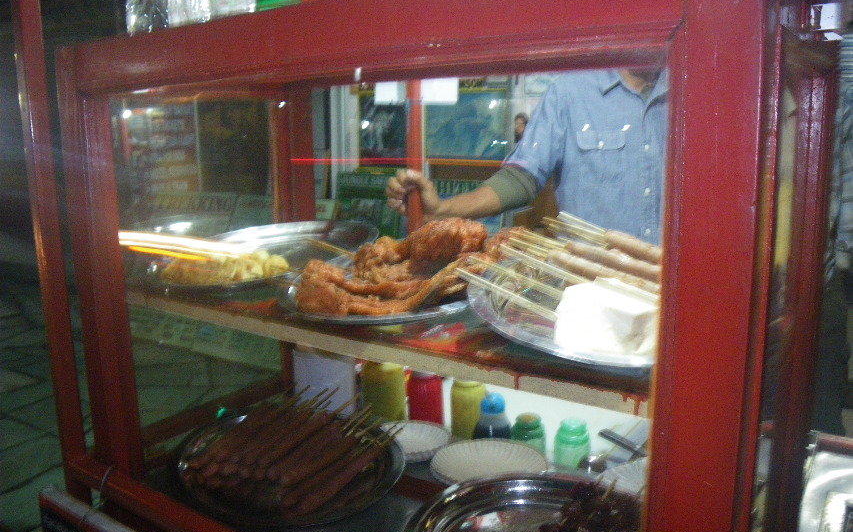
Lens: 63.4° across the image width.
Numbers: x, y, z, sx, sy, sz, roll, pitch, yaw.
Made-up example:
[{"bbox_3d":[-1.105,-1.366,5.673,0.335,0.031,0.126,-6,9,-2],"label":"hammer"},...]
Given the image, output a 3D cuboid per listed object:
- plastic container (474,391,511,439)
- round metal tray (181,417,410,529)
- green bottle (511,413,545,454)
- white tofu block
[{"bbox_3d":[0.109,0.255,1.146,0.062,0.100,0.062,-1,10,0],"label":"plastic container"},{"bbox_3d":[-0.233,0.344,1.164,0.391,0.039,0.391,2,12,0],"label":"round metal tray"},{"bbox_3d":[0.166,0.274,1.105,0.058,0.075,0.058,-1,10,0],"label":"green bottle"},{"bbox_3d":[0.206,0.054,0.734,0.097,0.058,0.112,-10,14,-41],"label":"white tofu block"}]

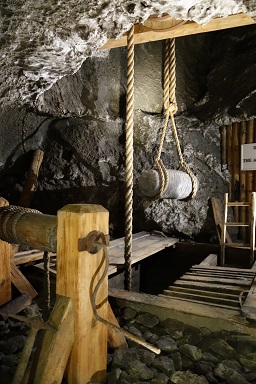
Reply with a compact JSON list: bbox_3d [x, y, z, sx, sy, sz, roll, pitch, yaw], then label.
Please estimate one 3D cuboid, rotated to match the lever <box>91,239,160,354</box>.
[{"bbox_3d":[-0.020,0.445,1.360,0.120,0.420,0.440,1,0,-42],"label":"lever"}]

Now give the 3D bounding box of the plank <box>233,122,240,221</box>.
[{"bbox_3d":[1.962,-0.262,5.400,0.120,2.000,0.130,1,0,-43],"label":"plank"}]

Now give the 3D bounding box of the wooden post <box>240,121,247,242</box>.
[{"bbox_3d":[2.055,-0.186,5.300,0.120,2.250,0.120,1,0,-43],"label":"wooden post"}]

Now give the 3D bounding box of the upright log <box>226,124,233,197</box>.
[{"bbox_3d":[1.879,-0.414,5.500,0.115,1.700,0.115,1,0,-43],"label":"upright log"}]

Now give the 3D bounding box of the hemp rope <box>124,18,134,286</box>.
[{"bbox_3d":[0.015,-0.335,2.900,0.066,2.650,0.066,1,0,0],"label":"hemp rope"}]

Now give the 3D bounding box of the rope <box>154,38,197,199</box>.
[{"bbox_3d":[0.531,-0.849,3.450,0.460,1.860,0.330,1,0,-42],"label":"rope"}]

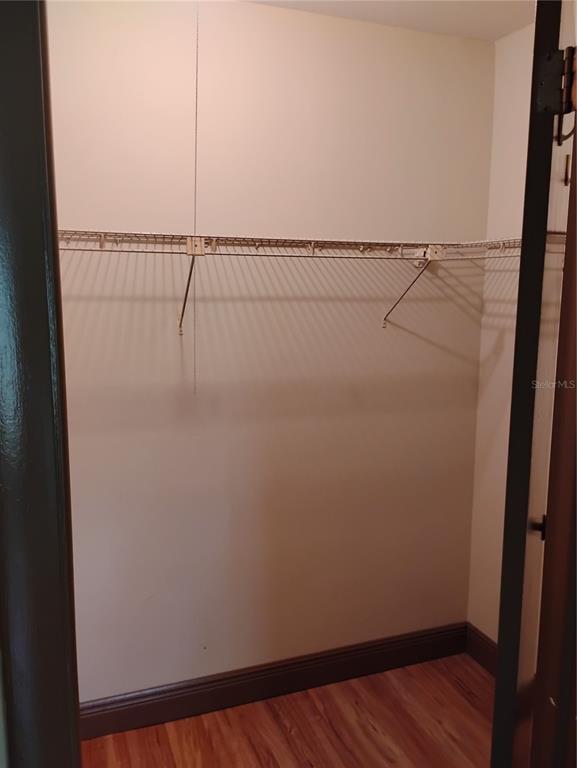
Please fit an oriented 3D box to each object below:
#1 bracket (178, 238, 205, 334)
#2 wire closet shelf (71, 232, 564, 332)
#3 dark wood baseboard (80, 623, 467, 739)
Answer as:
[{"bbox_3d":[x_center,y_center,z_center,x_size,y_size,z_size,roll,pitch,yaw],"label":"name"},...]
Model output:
[{"bbox_3d":[-0.306,-0.286,1.869,0.049,0.284,0.306,-3,8,-20],"label":"bracket"},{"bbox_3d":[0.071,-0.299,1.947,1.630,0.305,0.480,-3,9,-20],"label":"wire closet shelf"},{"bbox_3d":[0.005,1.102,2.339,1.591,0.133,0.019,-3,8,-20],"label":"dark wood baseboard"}]

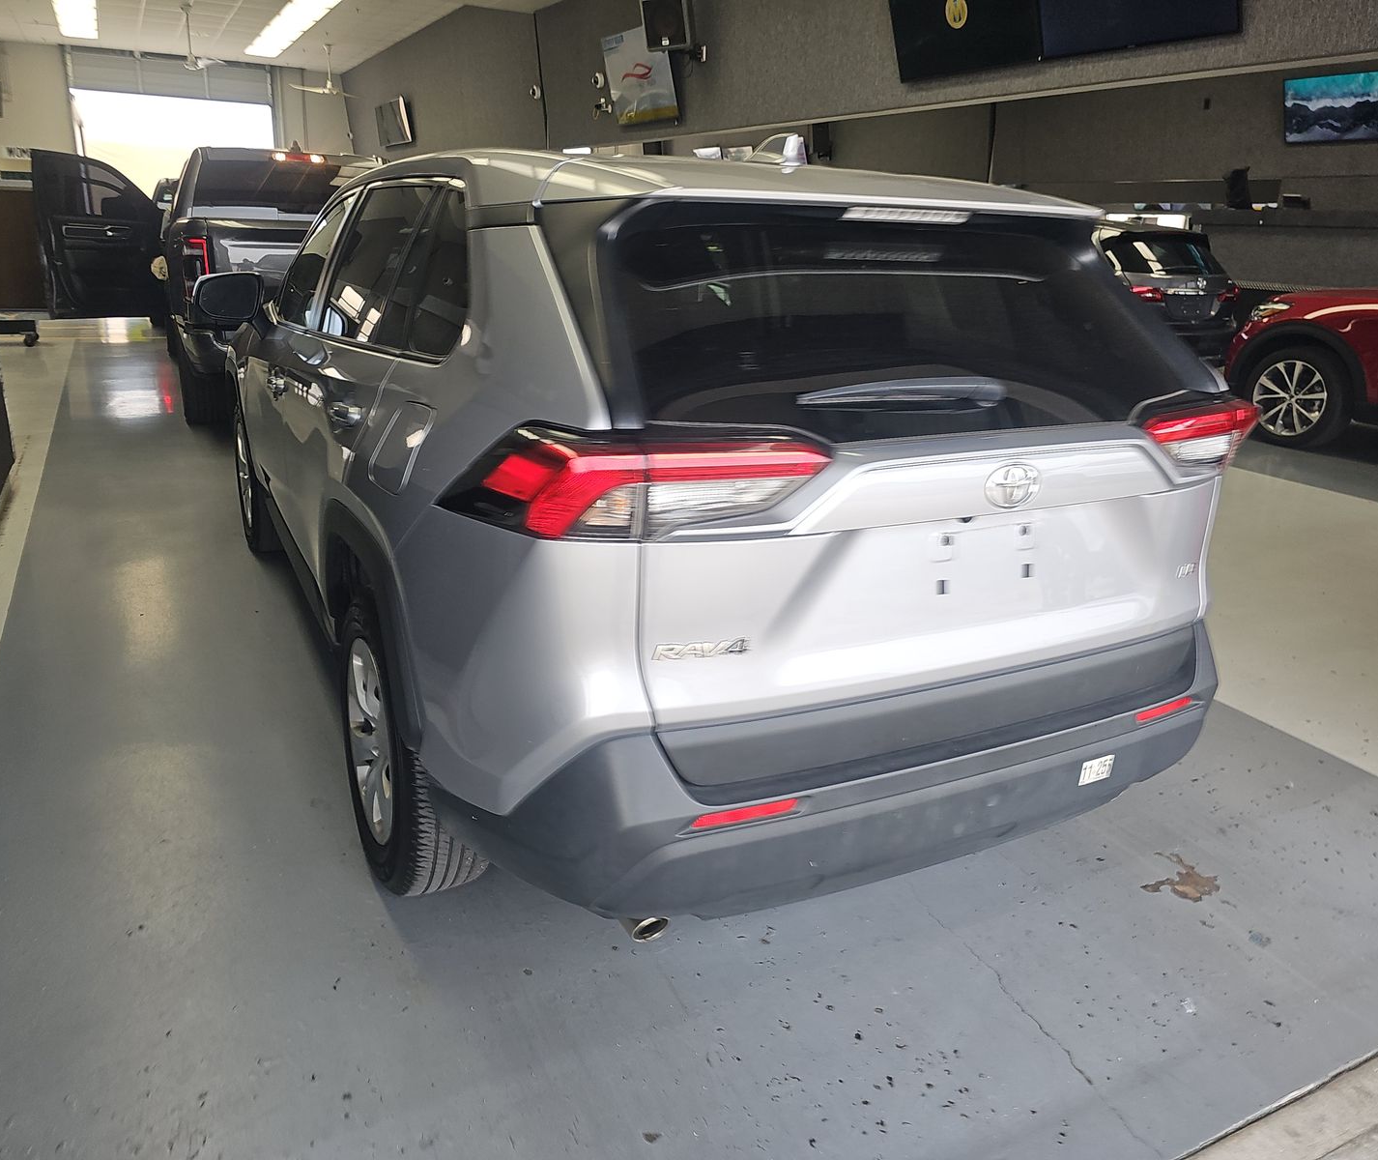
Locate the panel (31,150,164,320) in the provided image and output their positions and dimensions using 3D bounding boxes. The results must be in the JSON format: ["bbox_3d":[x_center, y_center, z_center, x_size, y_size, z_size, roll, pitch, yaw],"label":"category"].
[{"bbox_3d":[-5.152,-3.027,9.048,0.190,1.360,1.080,13,22,28],"label":"panel"}]

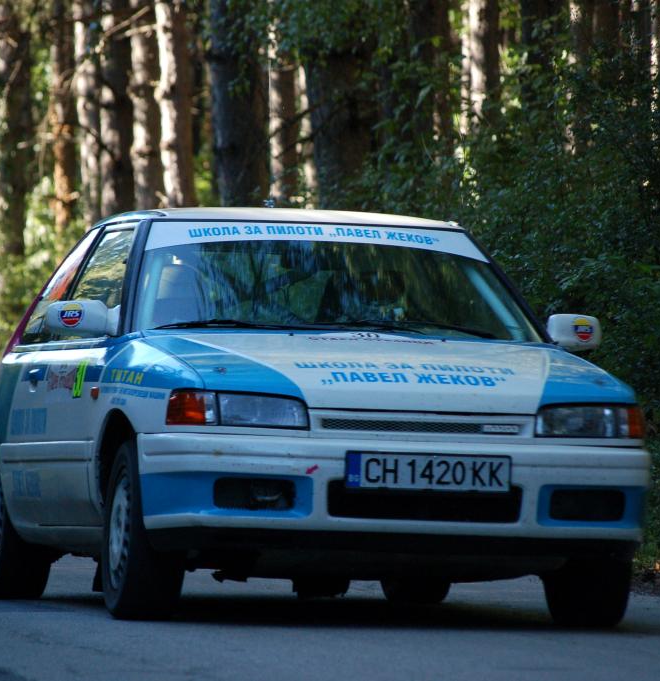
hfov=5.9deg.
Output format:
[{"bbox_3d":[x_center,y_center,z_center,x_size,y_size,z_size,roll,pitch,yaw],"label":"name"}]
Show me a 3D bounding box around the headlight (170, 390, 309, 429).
[{"bbox_3d":[-0.289,0.216,19.764,0.410,0.120,0.210,2,-1,-8],"label":"headlight"}]

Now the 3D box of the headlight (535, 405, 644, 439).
[{"bbox_3d":[0.808,0.253,20.007,0.410,0.120,0.210,2,-1,-17],"label":"headlight"}]

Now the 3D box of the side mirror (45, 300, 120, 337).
[{"bbox_3d":[-0.811,-0.072,20.950,0.250,0.120,0.140,2,-1,-12],"label":"side mirror"}]

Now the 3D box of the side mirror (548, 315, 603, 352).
[{"bbox_3d":[0.785,-0.023,21.300,0.240,0.120,0.140,2,-1,-12],"label":"side mirror"}]

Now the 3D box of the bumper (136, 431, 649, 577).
[{"bbox_3d":[0.252,0.507,19.920,1.640,0.400,0.490,2,-1,-12],"label":"bumper"}]

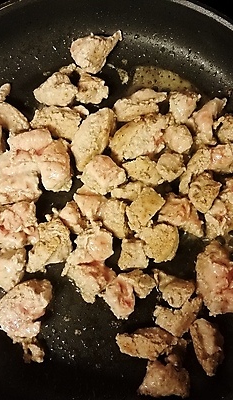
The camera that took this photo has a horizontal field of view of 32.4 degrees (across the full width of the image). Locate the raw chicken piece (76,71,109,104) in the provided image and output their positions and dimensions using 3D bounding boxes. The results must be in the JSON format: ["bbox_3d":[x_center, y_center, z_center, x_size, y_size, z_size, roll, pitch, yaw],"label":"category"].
[{"bbox_3d":[-0.018,-0.086,0.313,0.025,0.018,0.023,6,80,1],"label":"raw chicken piece"}]

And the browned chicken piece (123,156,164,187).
[{"bbox_3d":[0.021,-0.022,0.310,0.031,0.015,0.019,22,81,5],"label":"browned chicken piece"}]

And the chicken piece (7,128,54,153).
[{"bbox_3d":[-0.065,-0.044,0.303,0.033,0.019,0.018,-11,79,-3],"label":"chicken piece"}]

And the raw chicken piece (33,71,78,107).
[{"bbox_3d":[-0.045,-0.084,0.311,0.029,0.021,0.028,-44,83,-7],"label":"raw chicken piece"}]

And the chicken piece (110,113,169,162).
[{"bbox_3d":[0.019,-0.048,0.302,0.049,0.021,0.030,-26,80,-4],"label":"chicken piece"}]

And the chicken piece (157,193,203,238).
[{"bbox_3d":[0.051,0.010,0.295,0.035,0.020,0.024,21,79,4],"label":"chicken piece"}]

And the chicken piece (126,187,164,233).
[{"bbox_3d":[0.021,0.007,0.293,0.022,0.020,0.033,38,82,6],"label":"chicken piece"}]

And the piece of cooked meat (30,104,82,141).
[{"bbox_3d":[-0.045,-0.062,0.308,0.036,0.019,0.025,22,81,4],"label":"piece of cooked meat"}]

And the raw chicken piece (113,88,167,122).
[{"bbox_3d":[0.019,-0.074,0.311,0.043,0.019,0.024,-10,80,-2],"label":"raw chicken piece"}]

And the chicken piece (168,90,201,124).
[{"bbox_3d":[0.054,-0.073,0.316,0.022,0.018,0.027,-8,80,0],"label":"chicken piece"}]

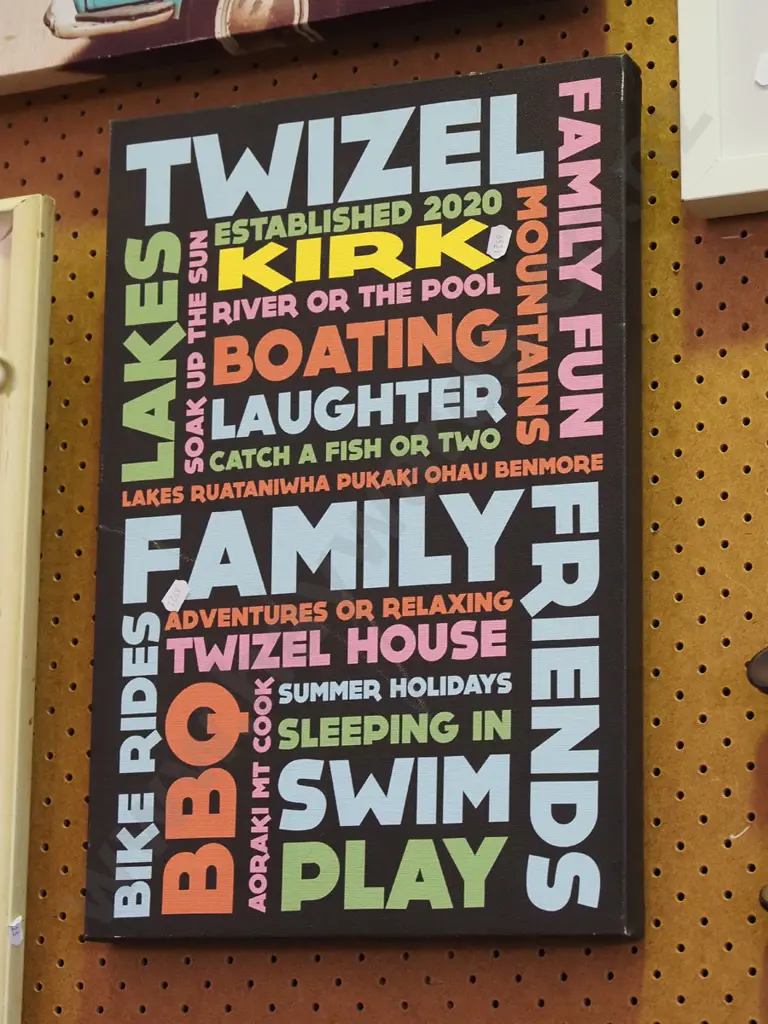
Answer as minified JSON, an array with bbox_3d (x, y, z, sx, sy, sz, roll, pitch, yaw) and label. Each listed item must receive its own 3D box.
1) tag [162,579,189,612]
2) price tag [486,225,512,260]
[{"bbox_3d":[-0.153,0.061,1.954,0.016,0.025,0.001,36,5,25],"label":"tag"},{"bbox_3d":[0.082,-0.193,1.902,0.016,0.026,0.001,8,-7,24],"label":"price tag"}]

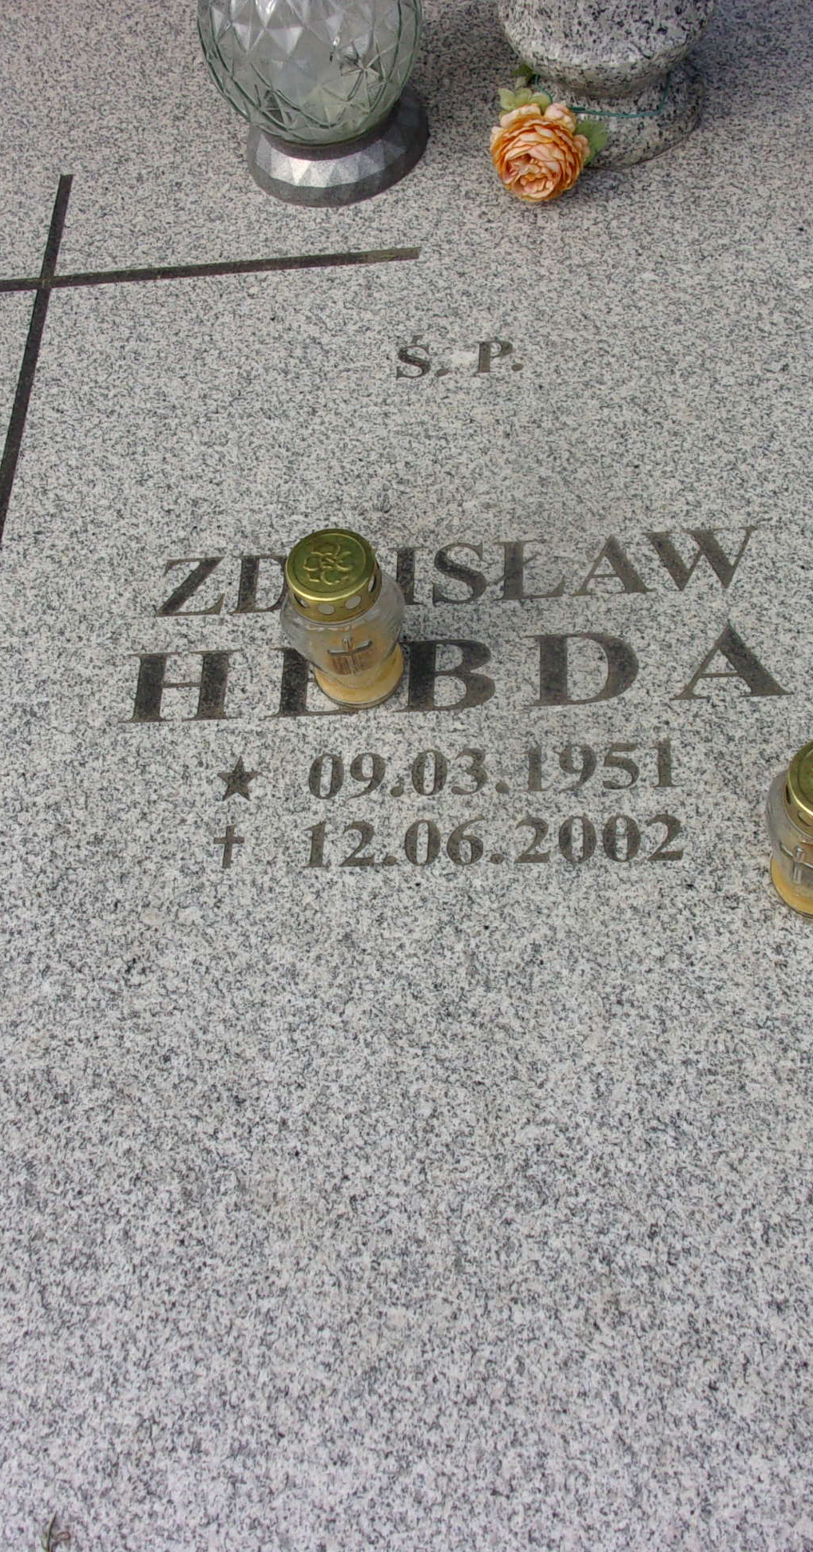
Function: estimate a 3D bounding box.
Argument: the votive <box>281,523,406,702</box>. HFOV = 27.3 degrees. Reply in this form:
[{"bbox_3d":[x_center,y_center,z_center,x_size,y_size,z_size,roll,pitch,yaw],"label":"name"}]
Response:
[{"bbox_3d":[-0.040,-0.103,1.097,0.077,0.119,0.077,-12,60,3],"label":"votive"}]

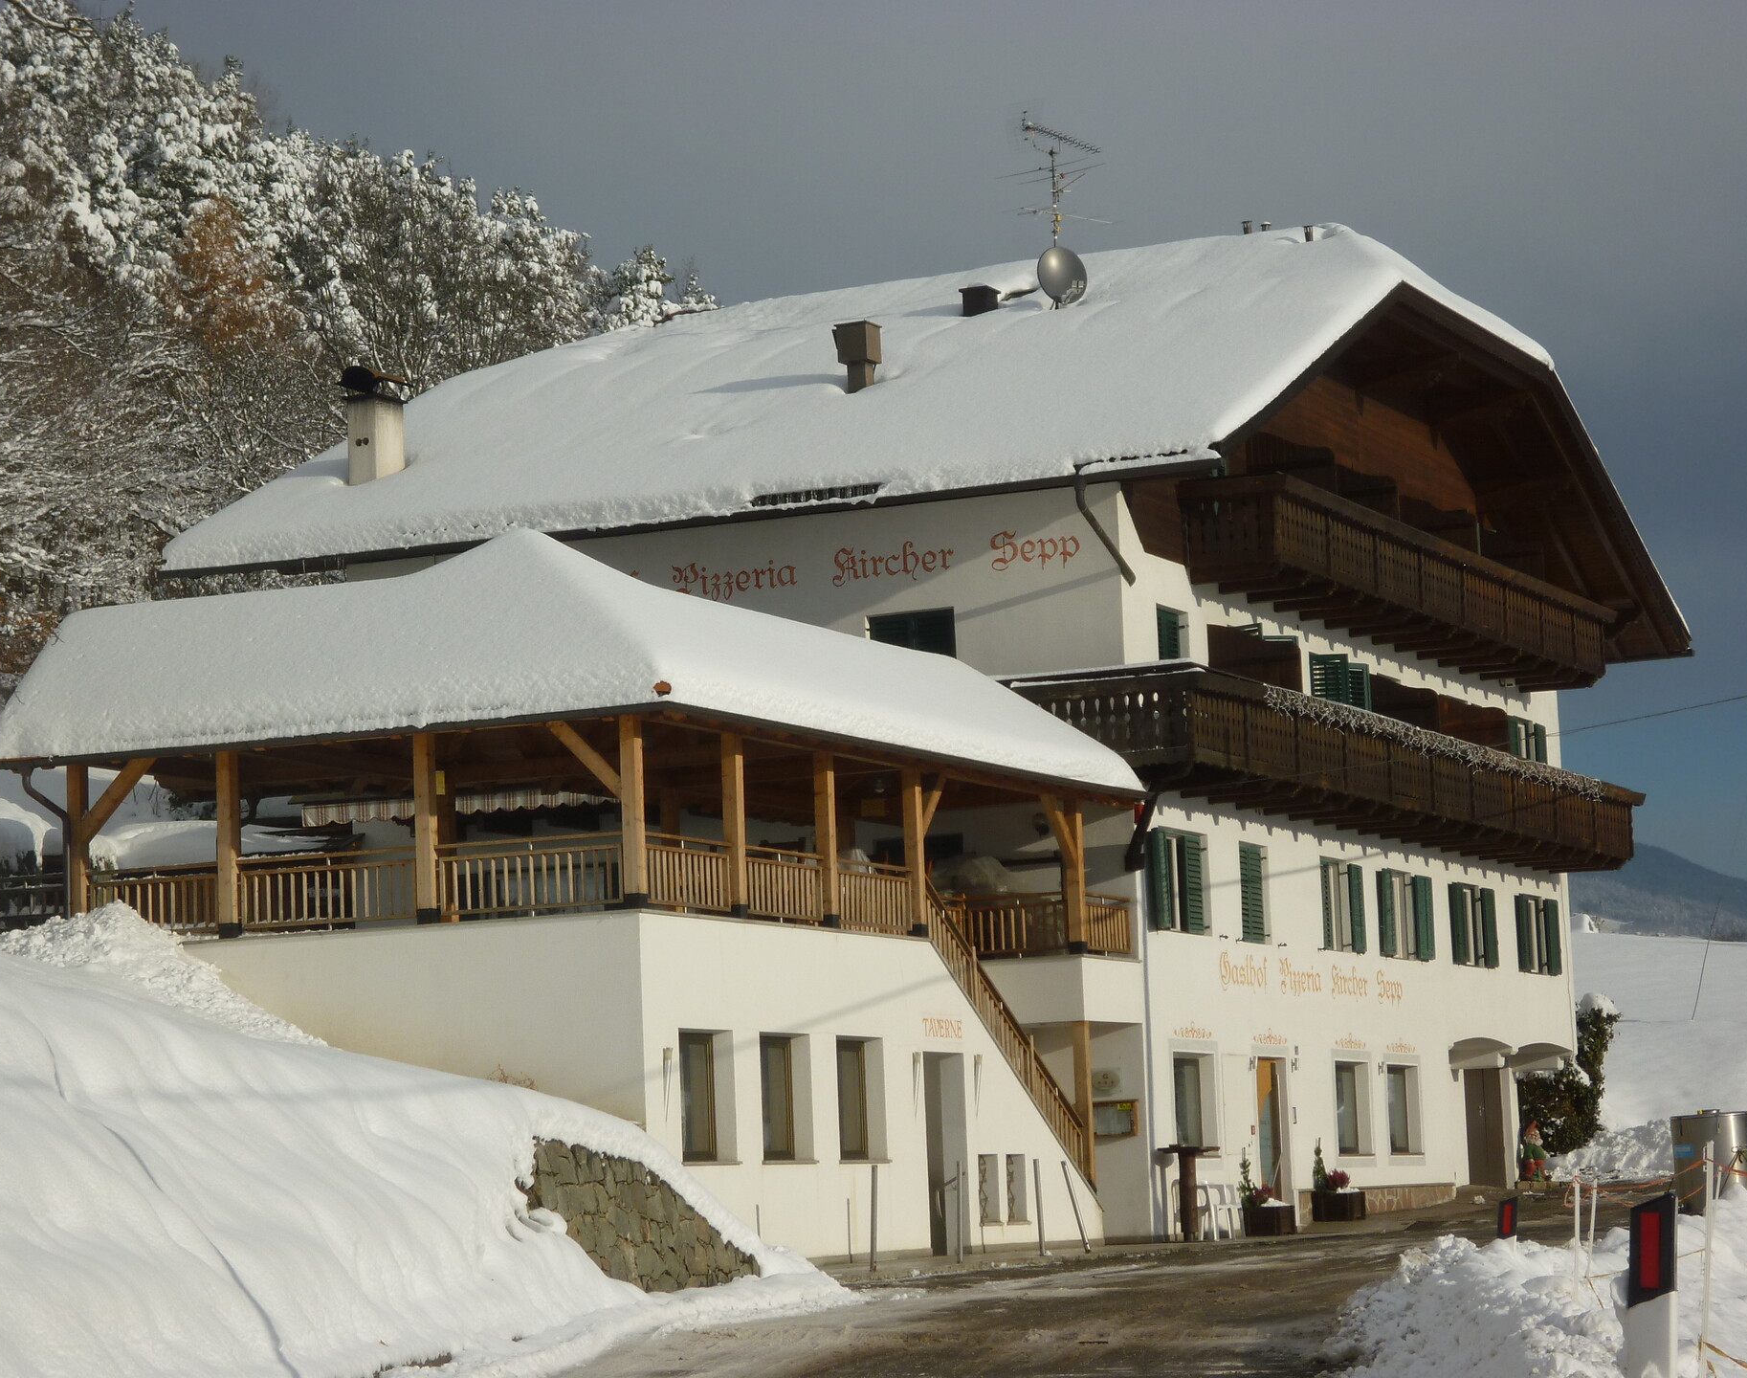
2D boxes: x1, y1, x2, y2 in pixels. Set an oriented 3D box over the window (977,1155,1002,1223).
[{"bbox_3d":[1.224,5.490,49.977,0.165,0.770,0.627,-5,-7,23],"label":"window"}]

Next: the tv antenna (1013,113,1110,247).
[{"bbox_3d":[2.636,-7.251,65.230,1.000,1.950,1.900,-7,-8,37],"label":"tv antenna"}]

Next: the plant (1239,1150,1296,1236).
[{"bbox_3d":[4.930,6.336,57.444,0.495,1.089,0.715,-5,-7,23],"label":"plant"}]

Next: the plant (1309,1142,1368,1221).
[{"bbox_3d":[6.167,6.556,60.772,0.560,1.060,0.620,-5,-7,23],"label":"plant"}]

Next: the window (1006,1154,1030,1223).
[{"bbox_3d":[1.550,5.564,50.713,0.165,0.770,0.638,-5,-7,23],"label":"window"}]

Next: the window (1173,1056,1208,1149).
[{"bbox_3d":[3.919,5.204,56.899,0.150,1.300,1.500,-5,-7,23],"label":"window"}]

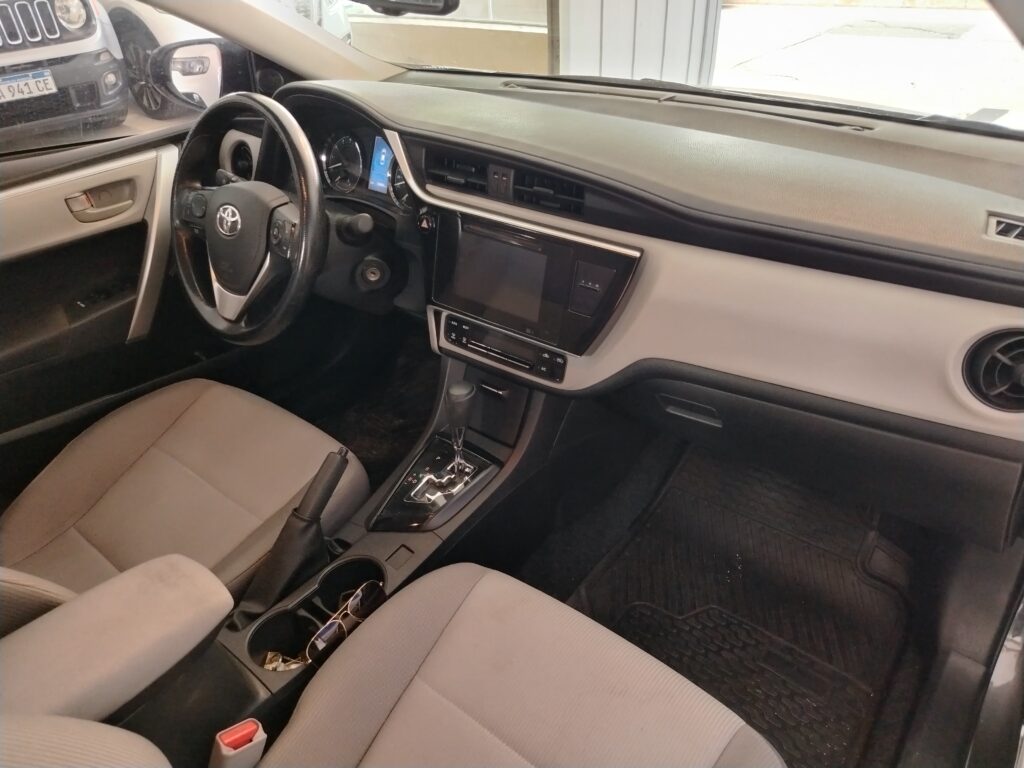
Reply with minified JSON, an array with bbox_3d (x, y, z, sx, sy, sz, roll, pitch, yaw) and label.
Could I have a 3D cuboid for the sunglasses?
[{"bbox_3d":[-0.237,0.326,0.954,0.140,0.049,0.133,-38,8,-39],"label":"sunglasses"}]

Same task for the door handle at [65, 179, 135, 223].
[{"bbox_3d":[-0.719,-0.318,1.243,0.035,0.049,0.118,22,42,31],"label":"door handle"}]

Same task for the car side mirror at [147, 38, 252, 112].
[{"bbox_3d":[-0.638,-0.654,1.482,0.251,0.148,0.118,15,39,23],"label":"car side mirror"}]

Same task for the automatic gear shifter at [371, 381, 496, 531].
[{"bbox_3d":[-0.127,0.116,1.038,0.120,0.177,0.175,22,42,31],"label":"automatic gear shifter"}]

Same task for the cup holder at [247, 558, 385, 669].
[{"bbox_3d":[-0.252,0.324,0.953,0.097,0.074,0.200,22,42,31],"label":"cup holder"}]

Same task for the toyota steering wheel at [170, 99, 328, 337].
[{"bbox_3d":[-0.397,-0.249,1.101,0.367,0.367,0.099,22,19,31],"label":"toyota steering wheel"}]

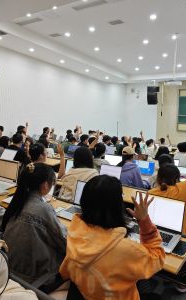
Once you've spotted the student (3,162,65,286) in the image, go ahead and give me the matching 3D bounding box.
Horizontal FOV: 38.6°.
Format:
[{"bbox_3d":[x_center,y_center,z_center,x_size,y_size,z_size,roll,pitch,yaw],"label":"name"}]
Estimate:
[{"bbox_3d":[-0.297,0.677,1.828,0.490,1.190,0.620,8,15,40],"label":"student"}]

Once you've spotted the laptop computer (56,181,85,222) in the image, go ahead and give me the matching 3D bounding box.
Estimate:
[{"bbox_3d":[-0.044,0.386,1.998,0.330,0.200,0.310,5,13,31],"label":"laptop computer"}]

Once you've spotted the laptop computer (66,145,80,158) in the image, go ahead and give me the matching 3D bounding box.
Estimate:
[{"bbox_3d":[-0.522,0.051,6.455,0.350,0.220,0.310,7,15,37],"label":"laptop computer"}]

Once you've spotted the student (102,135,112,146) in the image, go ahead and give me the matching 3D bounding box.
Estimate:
[{"bbox_3d":[0.370,0.257,6.823,0.480,1.250,0.620,9,15,43],"label":"student"}]

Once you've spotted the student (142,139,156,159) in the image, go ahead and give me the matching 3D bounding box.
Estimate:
[{"bbox_3d":[1.536,0.343,6.943,0.500,1.280,0.620,7,15,37],"label":"student"}]

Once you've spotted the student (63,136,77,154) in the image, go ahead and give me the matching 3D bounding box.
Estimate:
[{"bbox_3d":[-0.457,0.261,7.190,0.500,1.250,0.620,7,15,37],"label":"student"}]

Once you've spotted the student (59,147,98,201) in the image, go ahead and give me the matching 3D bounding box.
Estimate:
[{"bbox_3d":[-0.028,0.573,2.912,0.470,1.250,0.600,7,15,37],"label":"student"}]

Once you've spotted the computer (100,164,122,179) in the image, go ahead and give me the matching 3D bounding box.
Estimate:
[{"bbox_3d":[0.157,0.338,3.256,0.320,0.220,0.290,7,15,37],"label":"computer"}]

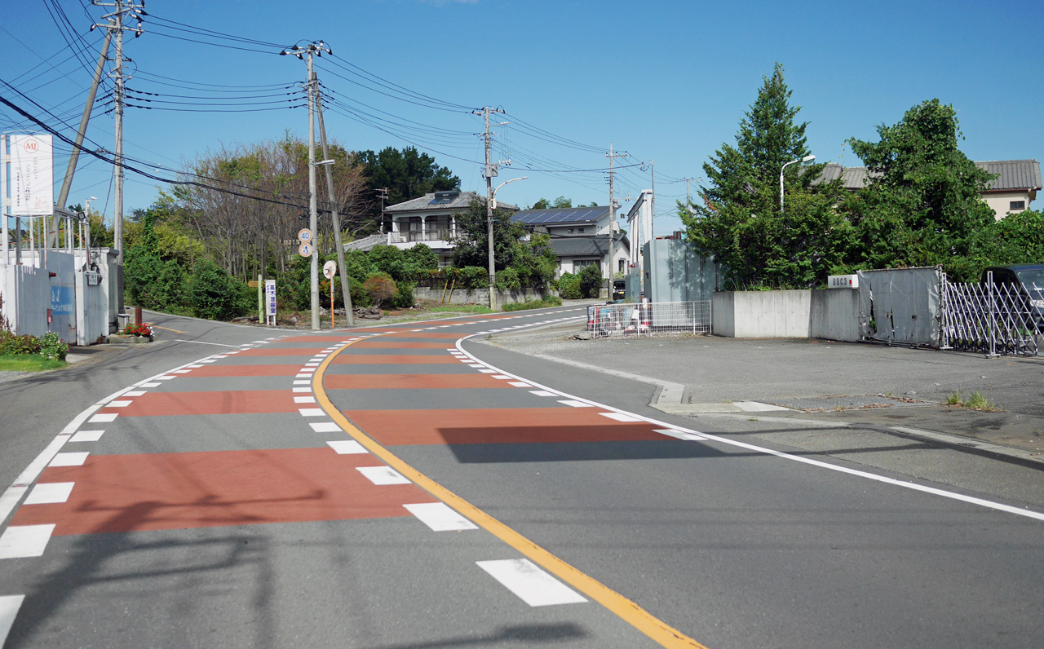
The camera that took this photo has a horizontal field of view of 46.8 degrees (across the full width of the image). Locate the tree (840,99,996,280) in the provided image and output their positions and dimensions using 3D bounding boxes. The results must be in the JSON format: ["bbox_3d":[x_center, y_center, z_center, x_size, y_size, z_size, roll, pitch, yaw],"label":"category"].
[{"bbox_3d":[13.950,-4.382,42.500,5.400,7.183,5.200,-1,1,0],"label":"tree"}]

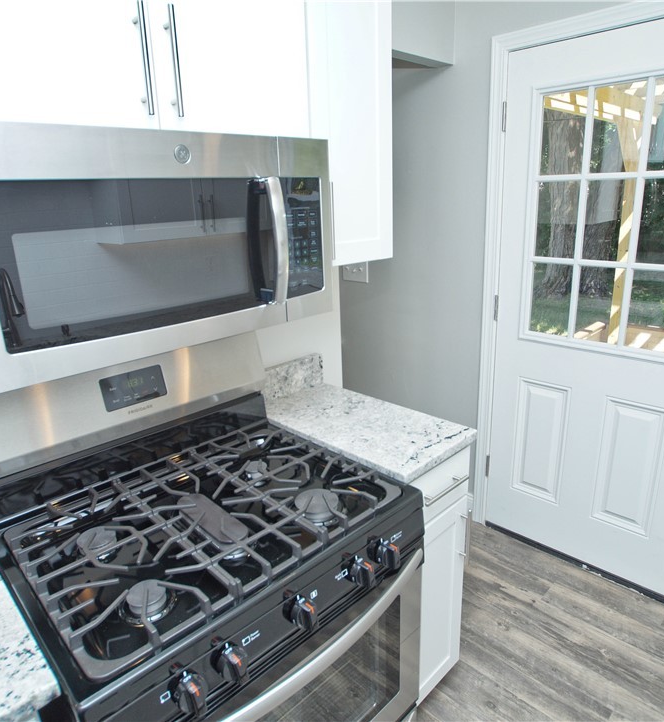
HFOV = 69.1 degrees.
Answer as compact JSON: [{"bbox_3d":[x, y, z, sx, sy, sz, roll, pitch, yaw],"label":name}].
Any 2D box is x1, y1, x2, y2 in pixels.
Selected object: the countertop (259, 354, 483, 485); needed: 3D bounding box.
[{"bbox_3d":[0.061,0.137,1.485,0.336,0.143,0.664,-18,23,-42],"label":"countertop"}]

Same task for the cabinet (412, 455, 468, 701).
[{"bbox_3d":[0.070,0.618,1.614,0.295,0.861,0.648,-18,23,-42],"label":"cabinet"}]

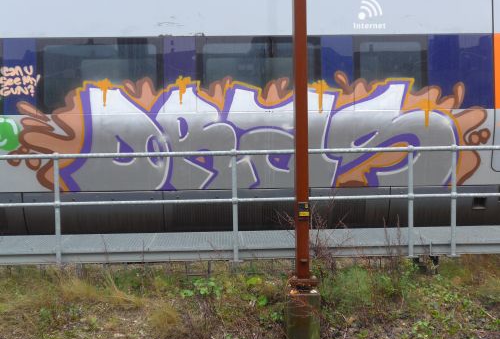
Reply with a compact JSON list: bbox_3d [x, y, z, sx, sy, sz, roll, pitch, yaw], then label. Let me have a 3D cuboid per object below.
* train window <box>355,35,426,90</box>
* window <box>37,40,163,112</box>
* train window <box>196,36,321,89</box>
[{"bbox_3d":[1.715,-1.186,10.382,0.910,0.928,0.060,-1,4,-2],"label":"train window"},{"bbox_3d":[-1.798,-1.134,10.276,1.507,0.920,0.060,-1,4,-2],"label":"window"},{"bbox_3d":[0.111,-1.163,10.333,1.519,0.924,0.060,-1,4,-2],"label":"train window"}]

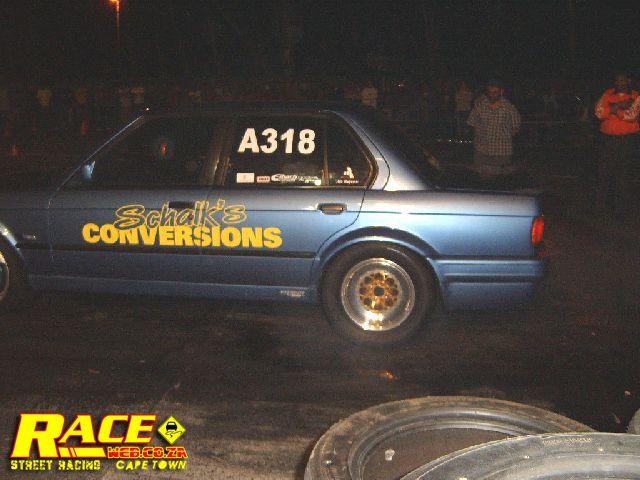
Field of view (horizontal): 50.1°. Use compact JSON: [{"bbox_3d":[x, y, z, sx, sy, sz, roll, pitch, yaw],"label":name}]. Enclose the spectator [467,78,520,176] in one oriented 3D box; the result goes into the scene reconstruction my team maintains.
[{"bbox_3d":[2.114,-1.091,8.449,0.620,1.750,0.360,2,10,13],"label":"spectator"}]

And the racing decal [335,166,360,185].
[{"bbox_3d":[0.153,-0.357,3.784,0.132,0.097,0.010,2,-10,14],"label":"racing decal"}]

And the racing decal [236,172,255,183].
[{"bbox_3d":[-0.425,-0.354,3.920,0.108,0.061,0.010,2,-10,14],"label":"racing decal"}]

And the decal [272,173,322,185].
[{"bbox_3d":[-0.134,-0.343,3.849,0.289,0.070,0.010,2,-10,14],"label":"decal"}]

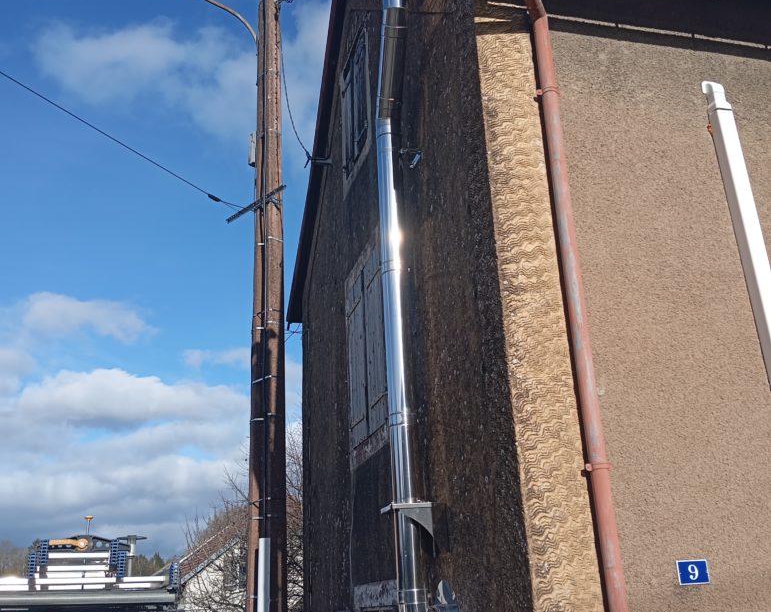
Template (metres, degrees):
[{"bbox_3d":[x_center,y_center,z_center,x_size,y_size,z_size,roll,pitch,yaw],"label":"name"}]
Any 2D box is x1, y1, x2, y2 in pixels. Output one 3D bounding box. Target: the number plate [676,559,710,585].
[{"bbox_3d":[1.343,1.161,3.618,0.150,0.100,0.010,3,-21,-15],"label":"number plate"}]

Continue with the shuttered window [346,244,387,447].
[{"bbox_3d":[-0.148,0.341,6.353,0.100,1.400,1.030,3,-21,-15],"label":"shuttered window"}]

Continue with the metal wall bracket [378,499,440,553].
[{"bbox_3d":[0.144,1.211,4.535,0.280,0.260,0.250,3,-21,-15],"label":"metal wall bracket"}]

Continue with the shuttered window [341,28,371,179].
[{"bbox_3d":[-0.257,-1.694,7.191,0.100,1.140,0.930,3,-21,-15],"label":"shuttered window"}]

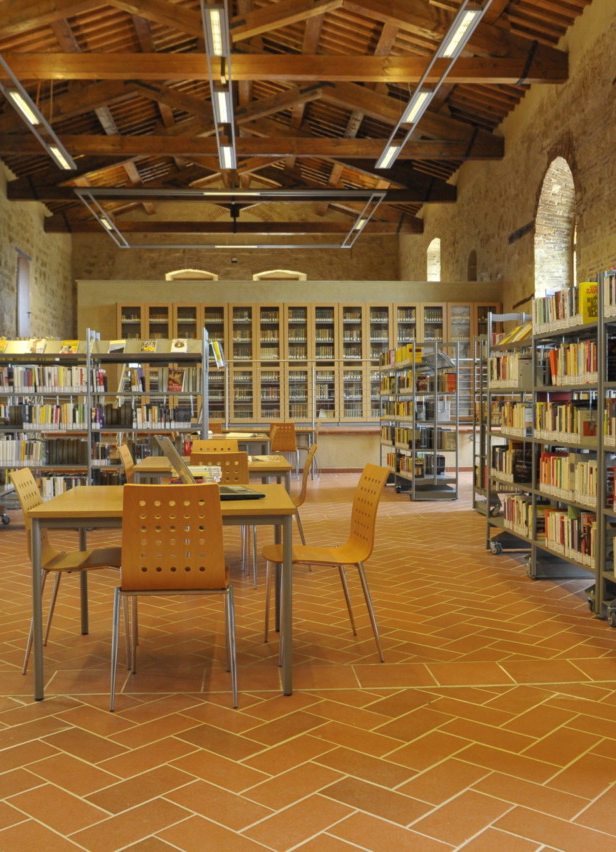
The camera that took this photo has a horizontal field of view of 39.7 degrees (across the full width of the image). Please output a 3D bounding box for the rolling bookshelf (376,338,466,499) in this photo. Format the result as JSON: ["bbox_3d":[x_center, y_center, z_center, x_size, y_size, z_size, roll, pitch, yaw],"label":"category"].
[{"bbox_3d":[1.390,-0.084,10.972,0.550,1.850,2.100,0,2,-5],"label":"rolling bookshelf"}]

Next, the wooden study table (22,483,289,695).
[{"bbox_3d":[-0.596,0.680,3.792,1.020,0.736,1.000,0,2,-5],"label":"wooden study table"}]

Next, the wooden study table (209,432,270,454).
[{"bbox_3d":[-0.983,0.512,10.287,1.020,0.736,1.000,0,2,-5],"label":"wooden study table"}]

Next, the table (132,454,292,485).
[{"bbox_3d":[-0.654,0.622,6.028,1.020,0.736,1.000,0,2,-5],"label":"table"}]

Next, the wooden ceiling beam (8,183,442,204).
[{"bbox_3d":[-1.661,-5.155,19.121,10.000,0.290,0.220,0,2,-2],"label":"wooden ceiling beam"}]

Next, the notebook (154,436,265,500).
[{"bbox_3d":[-0.434,0.178,3.751,0.405,0.268,0.360,-1,2,-18],"label":"notebook"}]

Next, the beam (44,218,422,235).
[{"bbox_3d":[-1.957,-5.255,22.670,10.000,0.285,0.220,0,2,-3],"label":"beam"}]

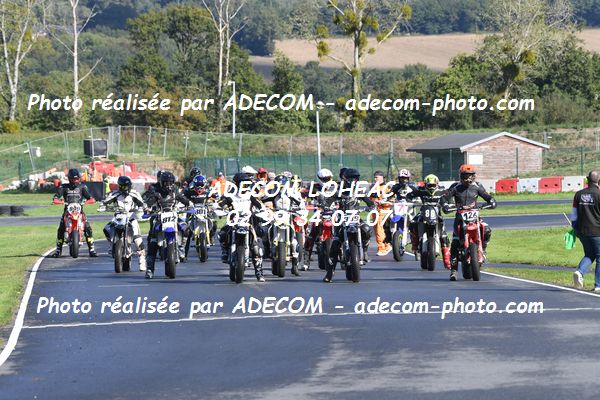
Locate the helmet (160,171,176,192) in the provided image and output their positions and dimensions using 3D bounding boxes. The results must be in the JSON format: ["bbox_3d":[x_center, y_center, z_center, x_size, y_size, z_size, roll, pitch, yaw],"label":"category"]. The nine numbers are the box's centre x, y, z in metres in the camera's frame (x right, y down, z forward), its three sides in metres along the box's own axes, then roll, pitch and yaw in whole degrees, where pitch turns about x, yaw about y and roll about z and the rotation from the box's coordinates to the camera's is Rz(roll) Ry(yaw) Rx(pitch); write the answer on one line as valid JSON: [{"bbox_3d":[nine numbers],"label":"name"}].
[{"bbox_3d":[-2.094,-0.299,69.000,0.250,0.290,0.320,0,10,-8],"label":"helmet"}]

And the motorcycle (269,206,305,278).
[{"bbox_3d":[-0.296,0.656,69.300,0.780,1.130,2.050,0,0,-4],"label":"motorcycle"}]

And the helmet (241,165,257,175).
[{"bbox_3d":[-0.891,-0.477,78.000,0.250,0.280,0.340,0,3,-38],"label":"helmet"}]

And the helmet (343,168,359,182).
[{"bbox_3d":[0.828,-0.366,68.300,0.260,0.270,0.330,0,0,-9],"label":"helmet"}]

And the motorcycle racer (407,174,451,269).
[{"bbox_3d":[2.242,0.483,75.300,0.770,1.420,0.750,0,0,-3],"label":"motorcycle racer"}]

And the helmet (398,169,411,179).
[{"bbox_3d":[2.049,-0.466,84.800,0.250,0.280,0.330,0,4,-2],"label":"helmet"}]

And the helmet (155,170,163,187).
[{"bbox_3d":[-2.666,-0.417,84.000,0.250,0.280,0.330,0,0,0],"label":"helmet"}]

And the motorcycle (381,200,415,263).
[{"bbox_3d":[2.041,0.589,85.050,0.830,1.200,2.080,0,0,10],"label":"motorcycle"}]

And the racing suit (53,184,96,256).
[{"bbox_3d":[-4.502,0.389,86.500,0.880,1.480,0.620,0,0,0],"label":"racing suit"}]

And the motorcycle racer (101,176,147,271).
[{"bbox_3d":[-3.096,0.412,76.000,0.820,1.660,0.800,0,0,5],"label":"motorcycle racer"}]

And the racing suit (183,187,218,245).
[{"bbox_3d":[-1.947,0.411,84.800,0.700,1.320,0.680,0,0,2],"label":"racing suit"}]

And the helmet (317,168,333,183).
[{"bbox_3d":[0.431,-0.389,73.300,0.260,0.280,0.330,0,0,-8],"label":"helmet"}]

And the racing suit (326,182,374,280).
[{"bbox_3d":[0.775,0.491,66.500,0.750,1.500,0.750,0,0,-3],"label":"racing suit"}]

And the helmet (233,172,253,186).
[{"bbox_3d":[-0.872,-0.281,65.700,0.260,0.280,0.340,0,1,-22],"label":"helmet"}]

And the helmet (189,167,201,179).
[{"bbox_3d":[-2.195,-0.546,91.000,0.250,0.280,0.320,0,5,10],"label":"helmet"}]

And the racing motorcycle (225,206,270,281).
[{"bbox_3d":[-0.908,0.692,67.850,0.850,1.180,2.080,2,0,-3],"label":"racing motorcycle"}]

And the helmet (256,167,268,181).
[{"bbox_3d":[-0.766,-0.506,88.500,0.250,0.280,0.330,0,0,-2],"label":"helmet"}]

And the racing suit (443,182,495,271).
[{"bbox_3d":[2.617,0.412,67.300,0.810,1.380,0.650,0,0,-5],"label":"racing suit"}]

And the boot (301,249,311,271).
[{"bbox_3d":[0.100,1.038,74.600,0.140,0.360,0.290,0,0,20],"label":"boot"}]

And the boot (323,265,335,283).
[{"bbox_3d":[0.431,1.093,65.500,0.140,0.320,0.290,0,0,25],"label":"boot"}]

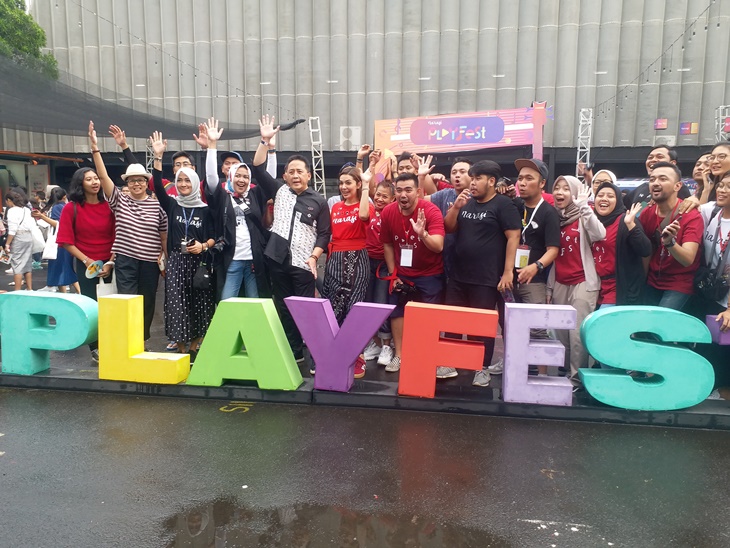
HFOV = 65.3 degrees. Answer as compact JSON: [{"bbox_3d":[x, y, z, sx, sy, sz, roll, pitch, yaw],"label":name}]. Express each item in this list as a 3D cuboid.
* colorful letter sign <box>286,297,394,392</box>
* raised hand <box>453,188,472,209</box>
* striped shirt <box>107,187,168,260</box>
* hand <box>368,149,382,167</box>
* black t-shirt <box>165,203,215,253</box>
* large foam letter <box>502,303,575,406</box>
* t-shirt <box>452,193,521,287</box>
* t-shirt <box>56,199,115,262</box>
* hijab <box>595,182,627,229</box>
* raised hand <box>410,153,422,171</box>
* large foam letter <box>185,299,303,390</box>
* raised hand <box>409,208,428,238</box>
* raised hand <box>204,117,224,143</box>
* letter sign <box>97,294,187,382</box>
[{"bbox_3d":[-0.175,0.479,3.832,0.733,0.580,0.171,4,7,10],"label":"colorful letter sign"},{"bbox_3d":[0.693,-0.534,4.030,0.100,0.145,0.085,28,9,41],"label":"raised hand"},{"bbox_3d":[-1.971,-0.431,4.956,0.490,0.630,0.280,-2,7,-15],"label":"striped shirt"},{"bbox_3d":[0.083,-0.920,4.500,0.110,0.145,0.085,0,7,0],"label":"hand"},{"bbox_3d":[-1.466,-0.397,4.759,0.410,0.450,0.230,0,7,-3],"label":"black t-shirt"},{"bbox_3d":[1.109,0.509,3.645,0.415,0.605,0.180,1,8,11],"label":"large foam letter"},{"bbox_3d":[0.904,-0.247,4.202,0.470,0.650,0.320,6,9,36],"label":"t-shirt"},{"bbox_3d":[-2.257,-0.347,4.600,0.430,0.480,0.270,-2,8,-18],"label":"t-shirt"},{"bbox_3d":[1.763,-0.492,4.090,0.220,0.325,0.240,6,9,36],"label":"hijab"},{"bbox_3d":[0.431,-0.938,4.770,0.120,0.160,0.080,2,7,15],"label":"raised hand"},{"bbox_3d":[-0.883,0.501,4.185,0.840,0.625,0.180,1,7,9],"label":"large foam letter"},{"bbox_3d":[0.379,-0.358,4.037,0.140,0.210,0.080,2,7,15],"label":"raised hand"},{"bbox_3d":[-1.123,-1.078,4.250,0.140,0.190,0.070,0,7,-5],"label":"raised hand"},{"bbox_3d":[-1.660,0.487,4.287,0.635,0.620,0.180,2,7,12],"label":"letter sign"}]

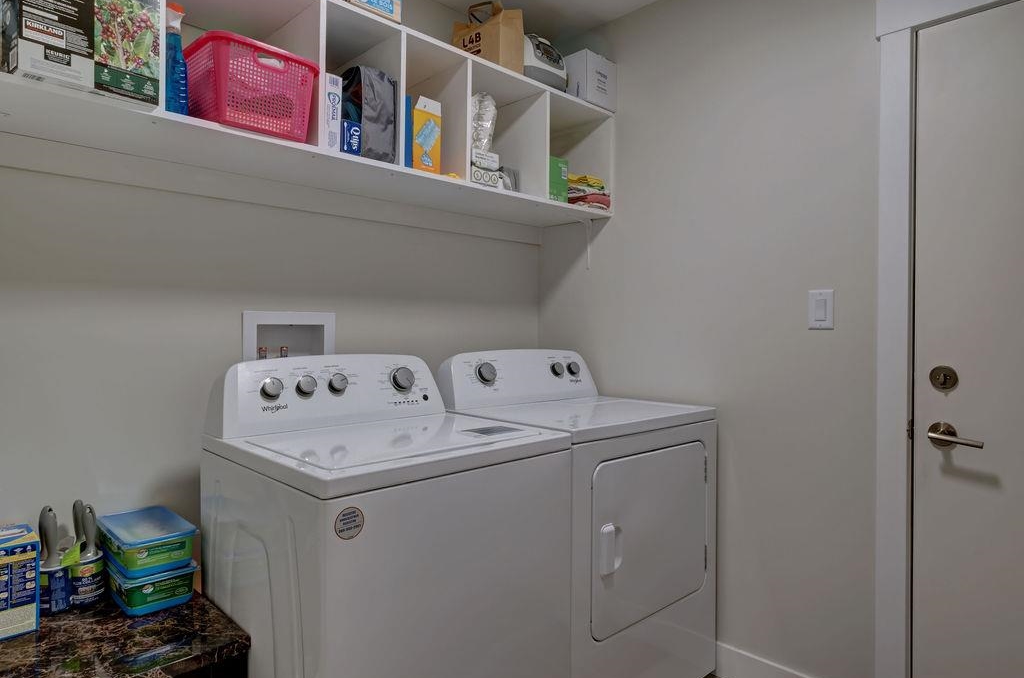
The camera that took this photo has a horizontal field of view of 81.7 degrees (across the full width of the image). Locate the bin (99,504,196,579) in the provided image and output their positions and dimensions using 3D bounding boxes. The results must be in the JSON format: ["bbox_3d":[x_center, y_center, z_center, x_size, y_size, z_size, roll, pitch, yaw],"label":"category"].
[{"bbox_3d":[-0.882,0.481,1.427,0.272,0.075,0.145,1,1,45],"label":"bin"}]

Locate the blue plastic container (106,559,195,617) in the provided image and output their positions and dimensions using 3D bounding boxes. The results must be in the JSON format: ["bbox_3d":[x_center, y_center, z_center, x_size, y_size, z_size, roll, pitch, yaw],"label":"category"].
[{"bbox_3d":[-0.853,0.554,1.392,0.145,0.073,0.272,-1,1,-42],"label":"blue plastic container"}]

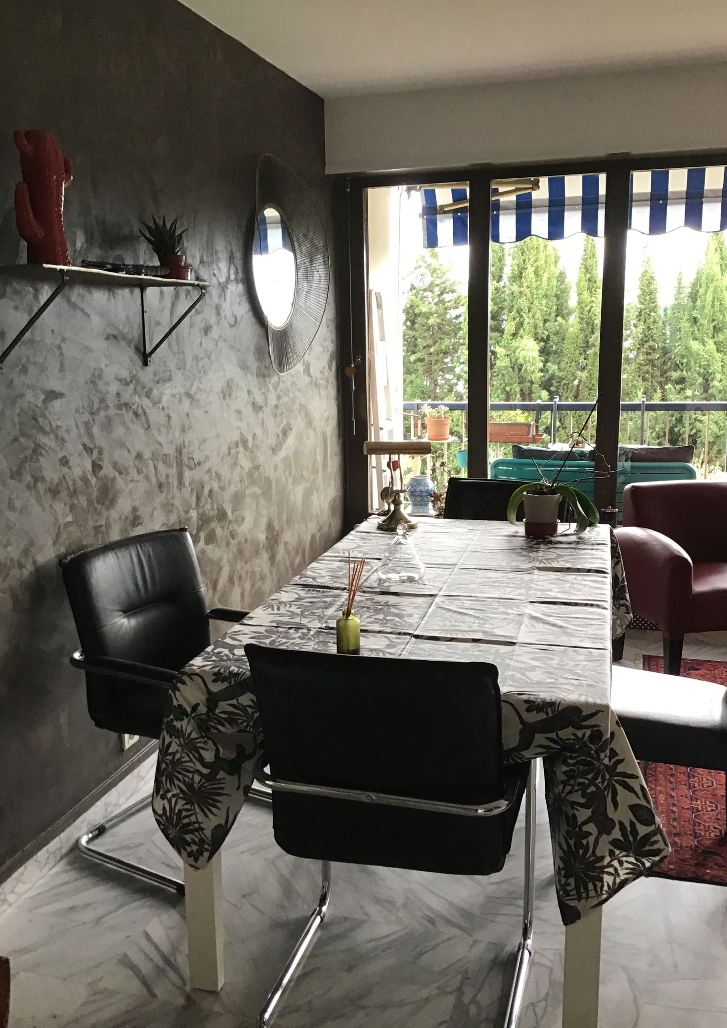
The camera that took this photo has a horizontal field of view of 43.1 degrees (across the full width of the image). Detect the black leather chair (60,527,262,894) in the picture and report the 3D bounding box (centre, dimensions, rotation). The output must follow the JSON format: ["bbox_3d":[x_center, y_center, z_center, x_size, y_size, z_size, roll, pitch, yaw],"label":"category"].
[{"bbox_3d":[-0.458,0.517,2.589,0.575,0.865,0.545,6,13,32],"label":"black leather chair"}]

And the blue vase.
[{"bbox_3d":[0.327,-0.111,5.276,0.171,0.250,0.171,-1,11,0],"label":"blue vase"}]

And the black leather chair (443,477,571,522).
[{"bbox_3d":[0.461,0.336,3.417,0.545,0.865,0.575,5,13,26],"label":"black leather chair"}]

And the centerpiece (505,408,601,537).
[{"bbox_3d":[0.628,-0.156,3.071,0.320,0.461,0.270,2,12,15],"label":"centerpiece"}]

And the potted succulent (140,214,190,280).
[{"bbox_3d":[-0.582,-0.784,2.695,0.145,0.190,0.145,3,12,17],"label":"potted succulent"}]

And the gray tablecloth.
[{"bbox_3d":[0.256,0.405,2.620,1.040,0.460,1.700,2,12,15],"label":"gray tablecloth"}]

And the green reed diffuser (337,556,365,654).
[{"bbox_3d":[-0.029,0.193,2.001,0.060,0.216,0.056,-1,11,0],"label":"green reed diffuser"}]

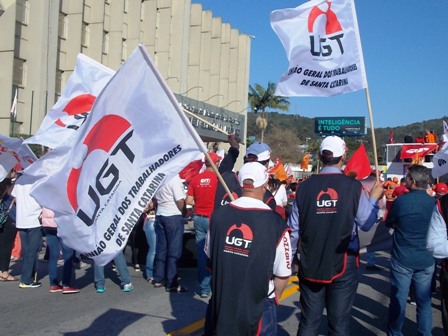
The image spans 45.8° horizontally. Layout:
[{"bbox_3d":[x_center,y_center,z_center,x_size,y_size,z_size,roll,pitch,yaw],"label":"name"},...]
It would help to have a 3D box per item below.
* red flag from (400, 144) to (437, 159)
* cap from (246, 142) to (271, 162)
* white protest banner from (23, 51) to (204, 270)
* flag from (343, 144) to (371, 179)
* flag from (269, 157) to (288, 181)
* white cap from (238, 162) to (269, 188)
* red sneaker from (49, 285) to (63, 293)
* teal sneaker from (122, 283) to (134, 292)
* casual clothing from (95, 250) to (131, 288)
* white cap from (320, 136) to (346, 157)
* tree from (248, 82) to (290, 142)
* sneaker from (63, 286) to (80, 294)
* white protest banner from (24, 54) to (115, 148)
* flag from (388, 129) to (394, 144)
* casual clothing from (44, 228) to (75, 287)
[{"bbox_3d":[10.264,-0.871,28.000,1.850,0.720,0.250,2,0,24],"label":"red flag"},{"bbox_3d":[0.294,-0.119,4.148,0.180,0.150,0.260,2,0,37],"label":"cap"},{"bbox_3d":[-0.760,-0.035,3.700,1.250,1.120,0.350,-36,0,-7],"label":"white protest banner"},{"bbox_3d":[2.833,-0.128,11.300,0.600,0.800,0.200,2,0,11],"label":"flag"},{"bbox_3d":[1.284,0.012,12.500,0.500,0.600,0.180,0,-1,0],"label":"flag"},{"bbox_3d":[0.212,0.049,3.450,0.180,0.155,0.260,0,-1,22],"label":"white cap"},{"bbox_3d":[-2.159,1.573,6.900,0.250,0.100,0.090,3,0,-18],"label":"red sneaker"},{"bbox_3d":[-1.197,1.498,6.650,0.110,0.115,0.270,0,-1,22],"label":"teal sneaker"},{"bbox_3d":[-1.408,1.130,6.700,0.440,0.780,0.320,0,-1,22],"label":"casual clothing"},{"bbox_3d":[0.795,-0.147,3.777,0.180,0.150,0.260,2,0,39],"label":"white cap"},{"bbox_3d":[3.537,-2.870,48.016,4.400,9.800,4.400,3,0,0],"label":"tree"},{"bbox_3d":[-1.954,1.570,6.800,0.250,0.100,0.090,3,0,-18],"label":"sneaker"},{"bbox_3d":[-1.158,-0.428,4.500,0.800,0.900,0.250,29,0,0],"label":"white protest banner"},{"bbox_3d":[9.470,-1.781,30.000,0.360,0.920,0.150,0,-1,0],"label":"flag"},{"bbox_3d":[-2.055,1.097,6.650,0.320,0.800,0.340,0,-1,-30],"label":"casual clothing"}]

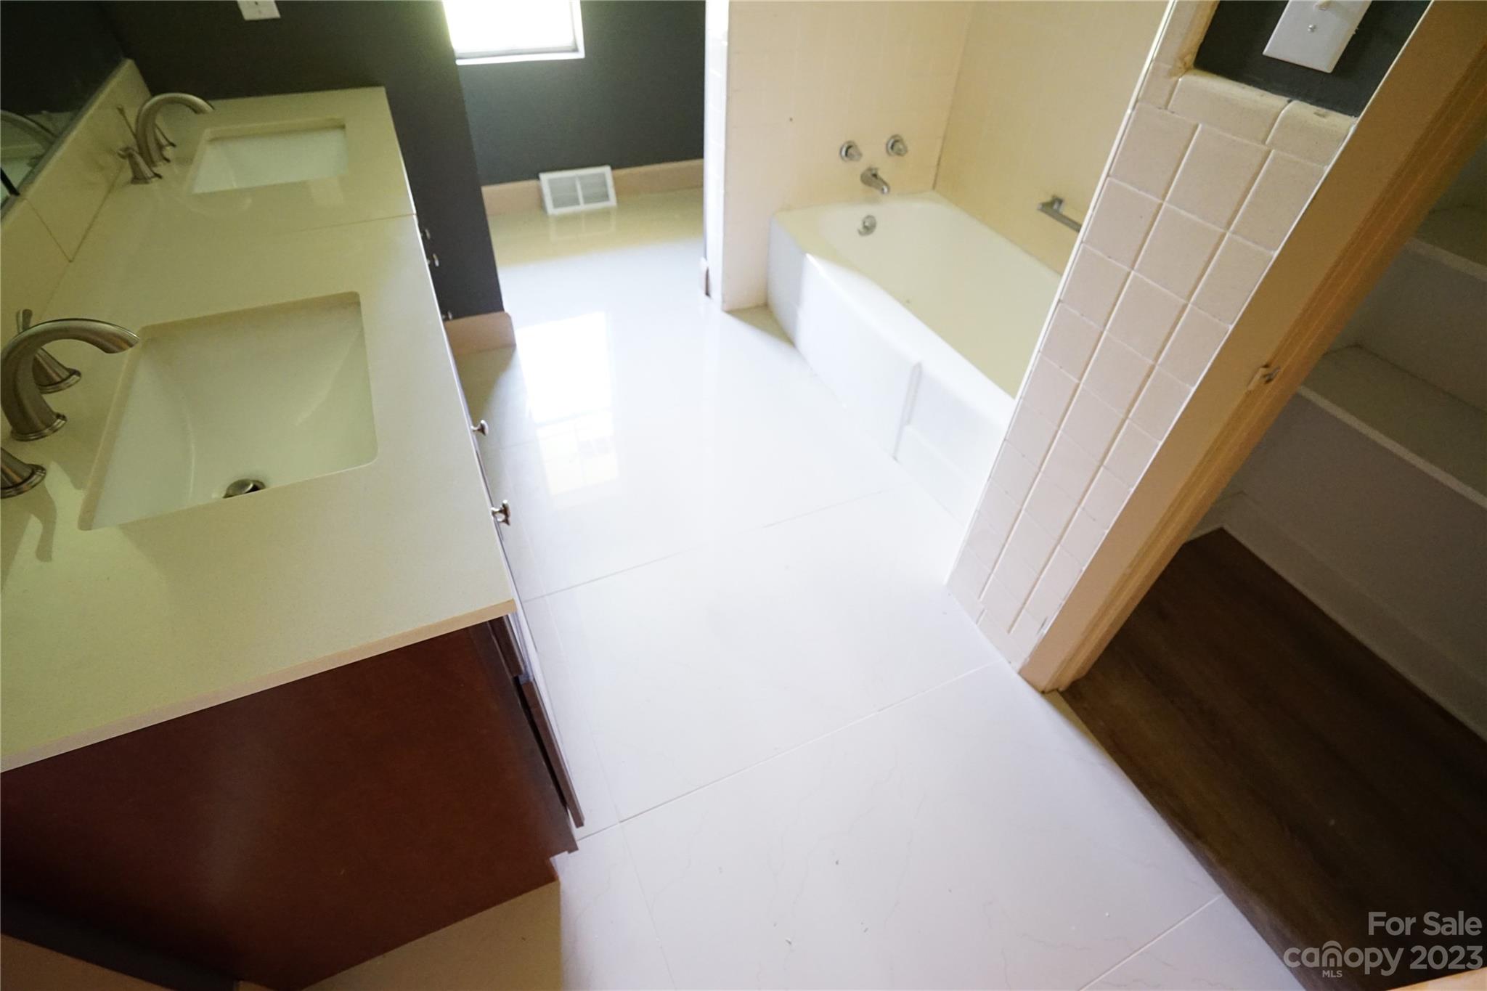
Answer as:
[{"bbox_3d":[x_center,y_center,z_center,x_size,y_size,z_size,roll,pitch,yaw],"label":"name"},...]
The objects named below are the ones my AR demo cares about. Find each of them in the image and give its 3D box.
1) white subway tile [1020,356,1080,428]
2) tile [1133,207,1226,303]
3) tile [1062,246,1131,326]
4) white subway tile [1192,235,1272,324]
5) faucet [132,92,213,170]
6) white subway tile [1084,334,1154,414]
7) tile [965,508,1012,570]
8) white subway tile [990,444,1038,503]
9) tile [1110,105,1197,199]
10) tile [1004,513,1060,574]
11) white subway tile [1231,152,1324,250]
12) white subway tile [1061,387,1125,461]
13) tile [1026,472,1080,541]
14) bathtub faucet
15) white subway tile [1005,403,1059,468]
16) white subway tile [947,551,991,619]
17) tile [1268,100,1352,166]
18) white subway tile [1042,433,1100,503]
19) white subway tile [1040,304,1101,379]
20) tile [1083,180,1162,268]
[{"bbox_3d":[0.609,-0.203,1.306,0.010,0.108,0.110,-16,47,-19],"label":"white subway tile"},{"bbox_3d":[0.665,-0.367,1.006,0.010,0.108,0.108,-16,47,-19],"label":"tile"},{"bbox_3d":[0.615,-0.360,1.153,0.010,0.108,0.110,-16,47,-18],"label":"tile"},{"bbox_3d":[0.703,-0.310,0.948,0.010,0.108,0.068,-16,47,-19],"label":"white subway tile"},{"bbox_3d":[-1.288,-0.834,1.498,0.180,0.138,0.056,-16,47,-19],"label":"faucet"},{"bbox_3d":[0.651,-0.209,1.148,0.009,0.107,0.107,-16,47,-18],"label":"white subway tile"},{"bbox_3d":[0.588,0.112,1.595,0.009,0.107,0.109,-16,47,-18],"label":"tile"},{"bbox_3d":[0.601,-0.045,1.458,0.010,0.108,0.110,-16,47,-19],"label":"white subway tile"},{"bbox_3d":[0.623,-0.517,1.000,0.010,0.108,0.110,-16,47,-18],"label":"tile"},{"bbox_3d":[0.642,0.105,1.461,0.010,0.108,0.108,-16,47,-18],"label":"tile"},{"bbox_3d":[0.699,-0.386,0.865,0.009,0.107,0.069,-16,47,-18],"label":"white subway tile"},{"bbox_3d":[0.647,-0.131,1.223,0.009,0.107,0.107,-16,47,-18],"label":"white subway tile"},{"bbox_3d":[0.647,0.026,1.387,0.010,0.108,0.108,-16,47,-19],"label":"tile"},{"bbox_3d":[0.541,-1.257,2.662,0.055,0.070,0.135,-16,47,-18],"label":"bathtub faucet"},{"bbox_3d":[0.604,-0.124,1.381,0.010,0.108,0.110,-16,47,-18],"label":"white subway tile"},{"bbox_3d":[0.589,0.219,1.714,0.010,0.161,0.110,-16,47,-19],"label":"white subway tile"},{"bbox_3d":[0.705,-0.447,0.816,0.021,0.050,0.078,-16,47,-18],"label":"tile"},{"bbox_3d":[0.650,-0.053,1.309,0.010,0.108,0.108,-16,47,-18],"label":"white subway tile"},{"bbox_3d":[0.612,-0.281,1.230,0.010,0.108,0.110,-16,47,-19],"label":"white subway tile"},{"bbox_3d":[0.614,-0.435,1.069,0.009,0.107,0.109,-16,47,-18],"label":"tile"}]

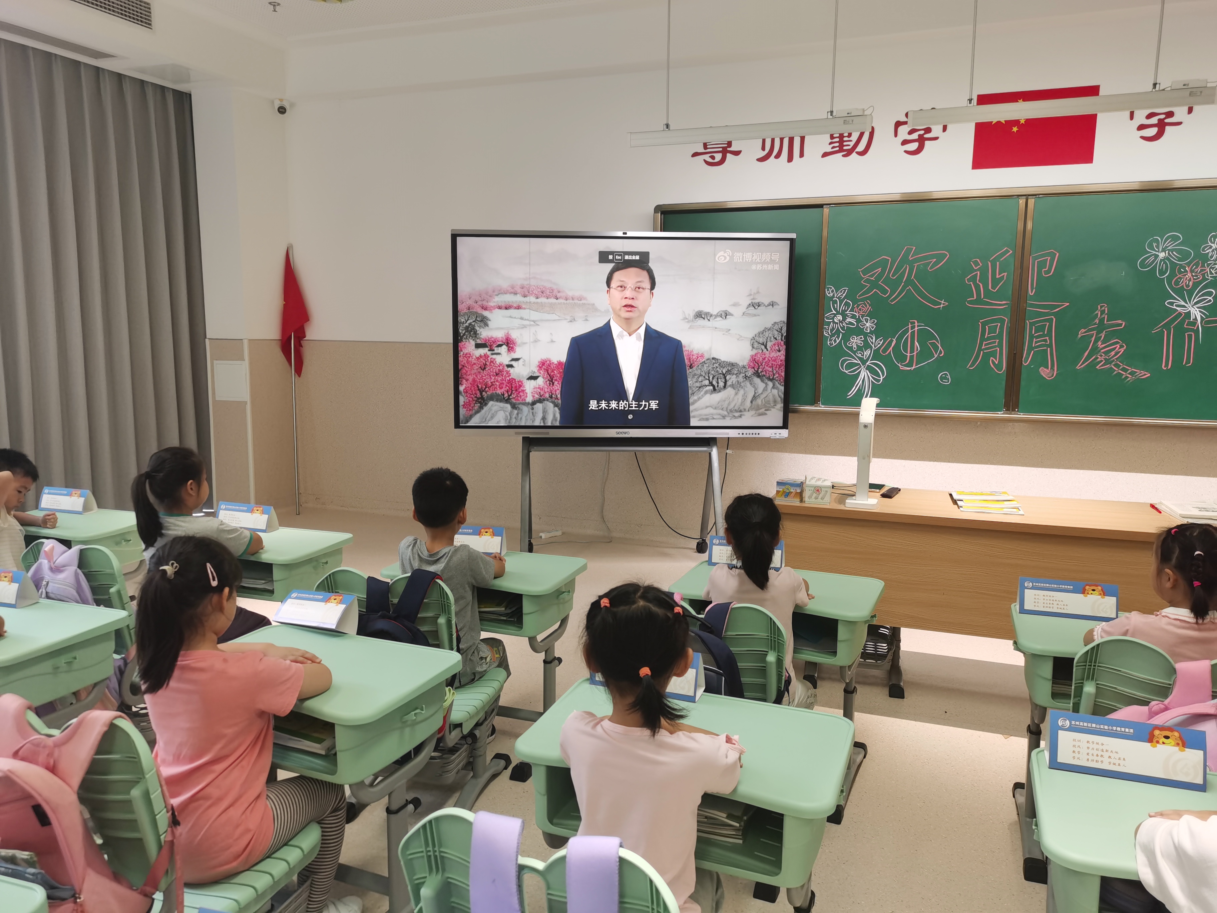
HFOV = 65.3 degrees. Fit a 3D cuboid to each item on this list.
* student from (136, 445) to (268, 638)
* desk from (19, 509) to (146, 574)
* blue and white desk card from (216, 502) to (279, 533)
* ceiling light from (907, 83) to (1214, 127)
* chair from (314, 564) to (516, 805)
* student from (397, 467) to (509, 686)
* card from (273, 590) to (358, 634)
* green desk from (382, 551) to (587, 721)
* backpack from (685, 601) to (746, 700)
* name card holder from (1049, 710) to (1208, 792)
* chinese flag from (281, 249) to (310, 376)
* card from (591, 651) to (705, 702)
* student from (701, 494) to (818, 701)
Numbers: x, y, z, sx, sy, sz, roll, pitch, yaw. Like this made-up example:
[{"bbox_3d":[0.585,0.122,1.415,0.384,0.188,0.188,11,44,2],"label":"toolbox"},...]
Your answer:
[{"bbox_3d":[-1.392,0.466,3.240,0.470,1.010,0.560,5,9,28],"label":"student"},{"bbox_3d":[-2.134,0.546,3.840,0.600,0.600,0.450,4,8,23],"label":"desk"},{"bbox_3d":[-1.436,0.237,3.768,0.252,0.097,0.076,3,8,19],"label":"blue and white desk card"},{"bbox_3d":[1.977,-1.550,4.206,1.235,0.095,0.100,4,8,22],"label":"ceiling light"},{"bbox_3d":[-0.531,0.656,2.813,0.455,0.760,0.540,3,8,19],"label":"chair"},{"bbox_3d":[-0.472,0.502,2.878,0.370,0.970,0.530,4,8,23],"label":"student"},{"bbox_3d":[-0.767,0.408,2.521,0.252,0.097,0.076,-1,-22,34],"label":"card"},{"bbox_3d":[-0.397,0.654,3.156,0.600,0.596,0.450,4,8,23],"label":"green desk"},{"bbox_3d":[0.173,0.558,2.236,0.300,0.440,0.180,4,8,23],"label":"backpack"},{"bbox_3d":[0.943,0.529,1.735,0.252,0.097,0.076,3,8,19],"label":"name card holder"},{"bbox_3d":[-2.277,-1.042,6.897,0.190,0.915,0.150,4,8,23],"label":"chinese flag"},{"bbox_3d":[0.089,0.476,2.153,0.252,0.097,0.076,3,8,22],"label":"card"},{"bbox_3d":[0.403,0.551,2.640,0.350,0.950,0.510,4,8,23],"label":"student"}]

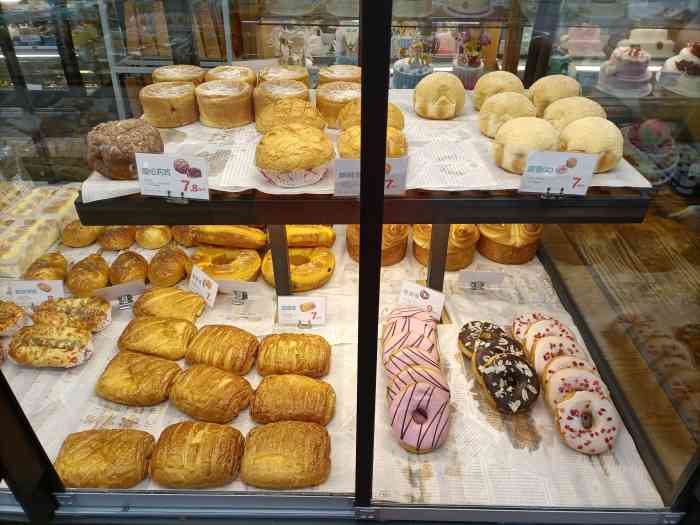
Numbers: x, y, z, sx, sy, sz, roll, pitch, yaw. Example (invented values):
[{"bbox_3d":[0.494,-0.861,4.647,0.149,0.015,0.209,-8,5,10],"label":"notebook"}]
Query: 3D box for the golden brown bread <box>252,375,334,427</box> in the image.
[{"bbox_3d":[-0.084,0.202,0.786,0.127,0.045,0.083,1,35,3],"label":"golden brown bread"}]

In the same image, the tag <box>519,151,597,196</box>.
[{"bbox_3d":[0.256,-0.109,0.647,0.087,0.054,0.006,2,30,-2],"label":"tag"}]

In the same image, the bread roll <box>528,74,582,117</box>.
[{"bbox_3d":[0.347,-0.279,0.886,0.086,0.066,0.086,0,34,3],"label":"bread roll"}]

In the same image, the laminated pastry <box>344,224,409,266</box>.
[{"bbox_3d":[0.056,-0.051,1.082,0.124,0.066,0.124,1,34,1],"label":"laminated pastry"}]

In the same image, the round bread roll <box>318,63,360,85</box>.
[{"bbox_3d":[-0.010,-0.333,0.989,0.096,0.057,0.096,0,34,3],"label":"round bread roll"}]

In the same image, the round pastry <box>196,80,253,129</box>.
[{"bbox_3d":[-0.210,-0.269,0.890,0.089,0.054,0.089,-1,33,1],"label":"round pastry"}]

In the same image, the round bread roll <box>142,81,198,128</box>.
[{"bbox_3d":[-0.309,-0.272,0.906,0.091,0.054,0.091,0,34,0],"label":"round bread roll"}]

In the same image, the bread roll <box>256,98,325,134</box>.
[{"bbox_3d":[-0.090,-0.211,0.805,0.108,0.068,0.108,0,34,0],"label":"bread roll"}]

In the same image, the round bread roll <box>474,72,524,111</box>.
[{"bbox_3d":[0.263,-0.298,0.931,0.086,0.074,0.086,1,34,1],"label":"round bread roll"}]

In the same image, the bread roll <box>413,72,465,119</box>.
[{"bbox_3d":[0.152,-0.283,0.895,0.088,0.072,0.088,0,34,3],"label":"bread roll"}]

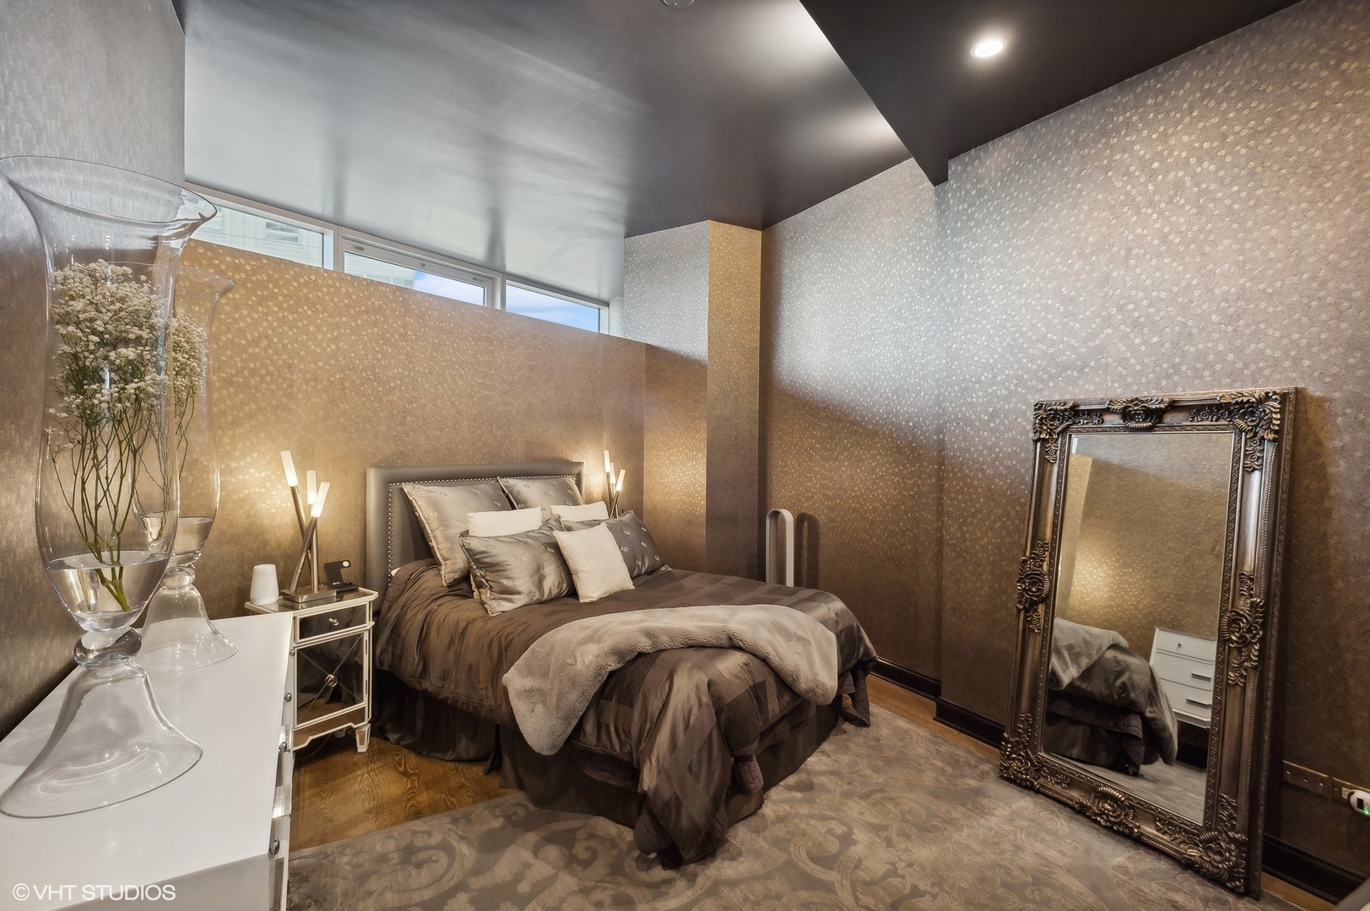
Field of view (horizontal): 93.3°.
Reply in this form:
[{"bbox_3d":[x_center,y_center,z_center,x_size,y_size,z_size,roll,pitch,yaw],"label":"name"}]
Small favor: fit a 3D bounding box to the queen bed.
[{"bbox_3d":[-0.324,0.754,3.453,2.190,1.348,1.751,1,1,33],"label":"queen bed"}]

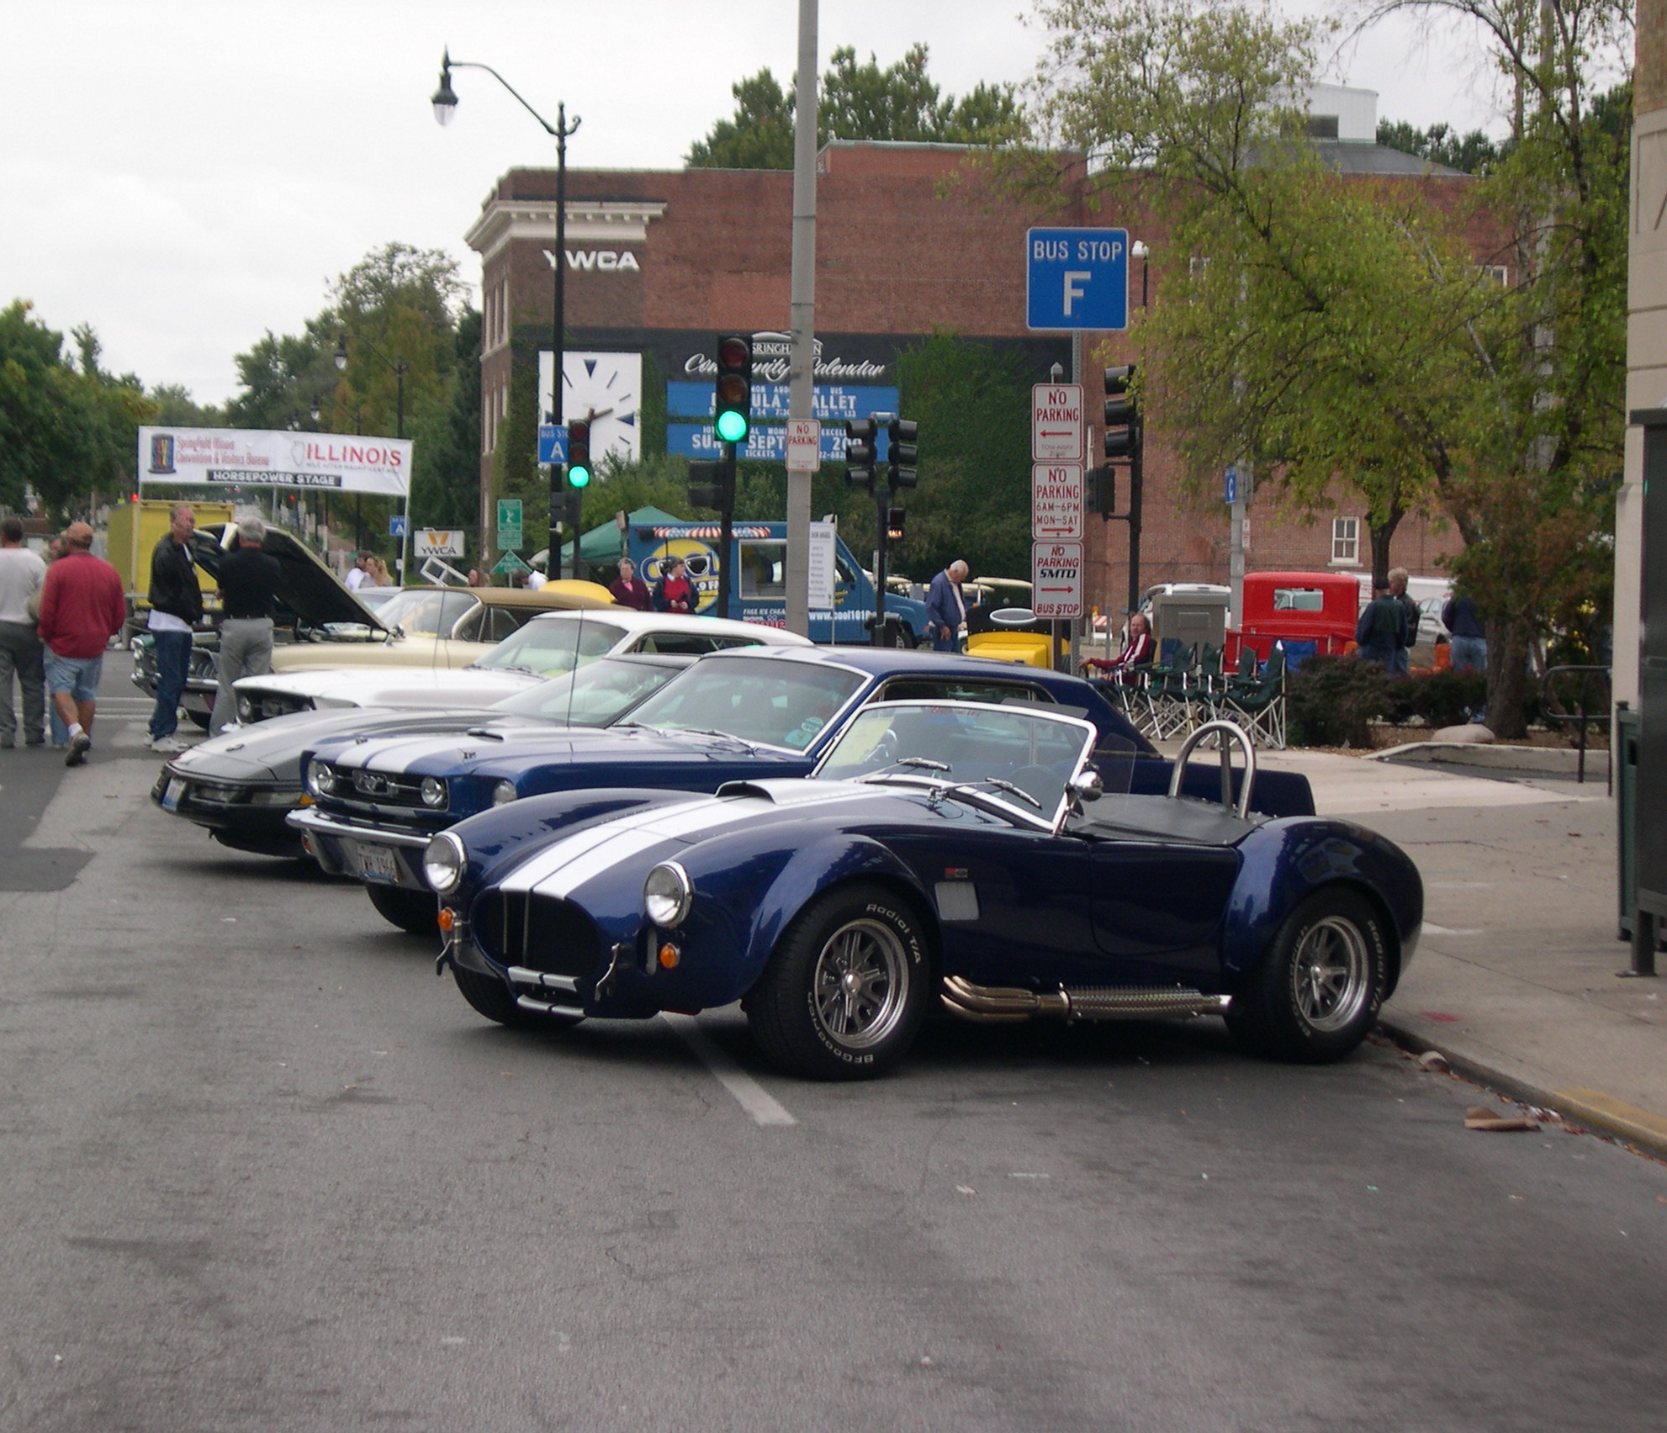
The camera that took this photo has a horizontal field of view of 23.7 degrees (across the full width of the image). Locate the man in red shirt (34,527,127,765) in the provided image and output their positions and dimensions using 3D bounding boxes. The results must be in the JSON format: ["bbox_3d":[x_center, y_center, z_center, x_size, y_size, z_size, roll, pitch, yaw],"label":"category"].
[{"bbox_3d":[-5.598,-0.558,29.600,0.620,1.761,0.500,0,3,-13],"label":"man in red shirt"}]

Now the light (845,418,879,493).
[{"bbox_3d":[0.411,-3.797,57.600,0.450,1.070,0.360,0,3,-9],"label":"light"}]

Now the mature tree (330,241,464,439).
[{"bbox_3d":[-19.775,-13.290,180.000,8.000,16.335,8.000,1,2,0],"label":"mature tree"}]

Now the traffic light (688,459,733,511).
[{"bbox_3d":[-1.239,-2.329,40.000,0.450,0.530,0.330,0,3,-9],"label":"traffic light"}]

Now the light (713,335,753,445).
[{"bbox_3d":[-0.974,-3.151,38.400,0.360,1.070,0.420,2,3,-9],"label":"light"}]

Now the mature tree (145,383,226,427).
[{"bbox_3d":[-55.360,-21.567,340.000,9.000,13.936,9.000,1,2,0],"label":"mature tree"}]

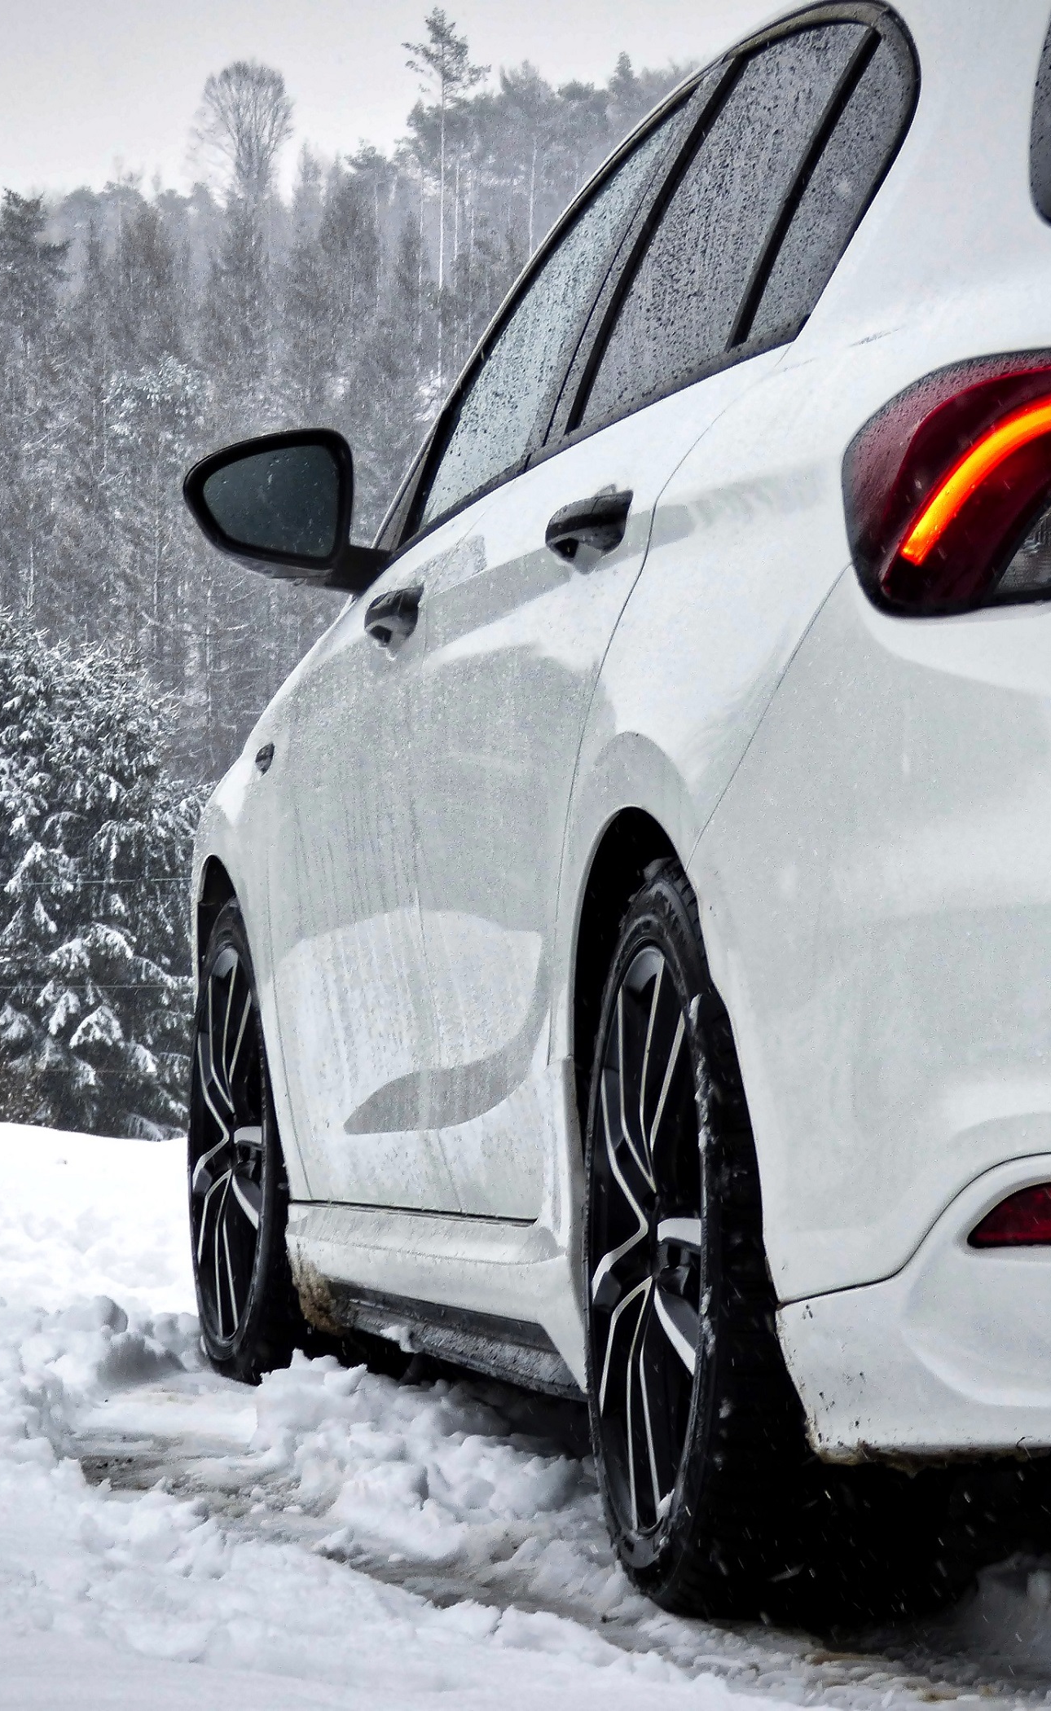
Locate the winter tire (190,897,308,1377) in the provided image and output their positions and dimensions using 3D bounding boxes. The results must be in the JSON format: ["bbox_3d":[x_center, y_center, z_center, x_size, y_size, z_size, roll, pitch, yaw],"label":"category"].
[{"bbox_3d":[-0.251,0.357,7.874,0.225,0.637,0.637,0,-1,-10],"label":"winter tire"}]

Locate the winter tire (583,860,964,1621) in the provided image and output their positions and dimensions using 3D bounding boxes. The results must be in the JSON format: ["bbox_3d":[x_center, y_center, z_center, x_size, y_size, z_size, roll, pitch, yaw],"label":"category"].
[{"bbox_3d":[0.213,0.316,5.270,0.225,0.637,0.637,0,-1,-10],"label":"winter tire"}]

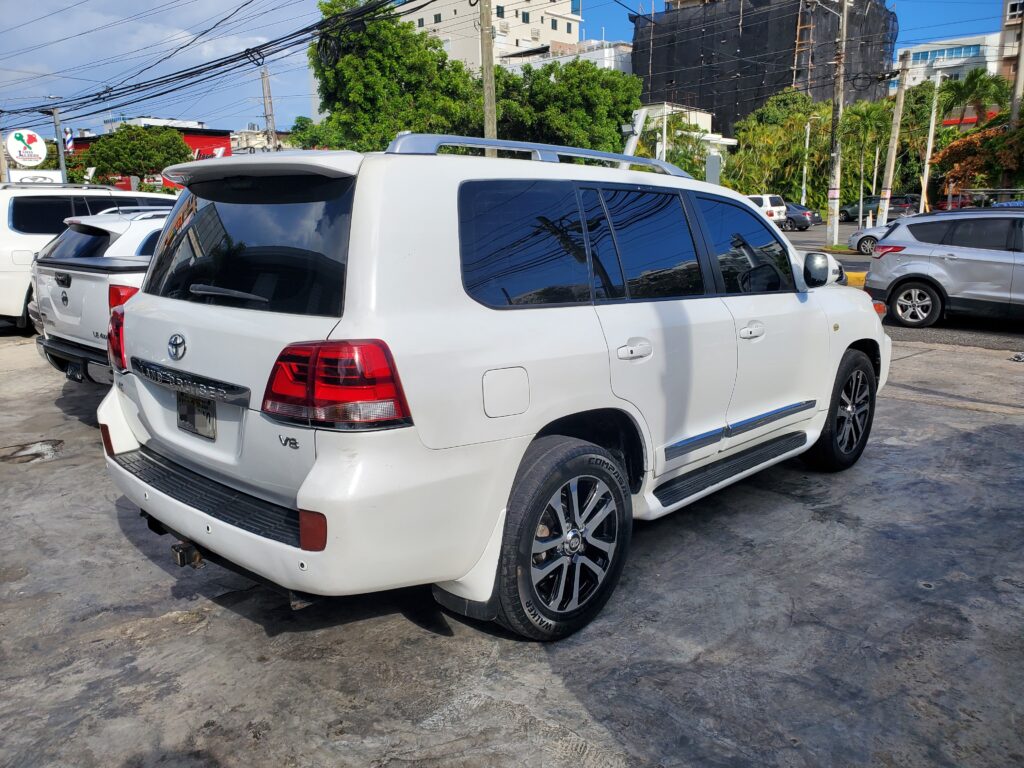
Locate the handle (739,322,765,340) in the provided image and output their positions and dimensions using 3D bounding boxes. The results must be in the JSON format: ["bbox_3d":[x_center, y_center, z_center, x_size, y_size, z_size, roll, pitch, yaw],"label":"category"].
[{"bbox_3d":[1.167,-0.256,3.750,0.060,0.080,0.240,10,16,42],"label":"handle"}]

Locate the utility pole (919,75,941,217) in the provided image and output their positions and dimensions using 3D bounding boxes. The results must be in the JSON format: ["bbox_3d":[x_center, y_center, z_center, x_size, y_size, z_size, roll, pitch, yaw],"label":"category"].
[{"bbox_3d":[20.532,-11.360,37.750,0.260,7.410,0.260,6,13,23],"label":"utility pole"}]

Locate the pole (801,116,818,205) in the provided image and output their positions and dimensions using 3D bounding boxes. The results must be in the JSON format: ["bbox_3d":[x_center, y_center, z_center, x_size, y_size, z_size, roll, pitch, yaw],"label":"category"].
[{"bbox_3d":[16.053,-11.401,41.380,0.650,5.840,0.250,-1,12,0],"label":"pole"}]

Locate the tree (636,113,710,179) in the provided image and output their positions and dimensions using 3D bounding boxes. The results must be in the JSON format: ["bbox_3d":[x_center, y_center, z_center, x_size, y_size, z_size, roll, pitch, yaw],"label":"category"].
[{"bbox_3d":[8.948,-11.965,43.334,4.100,6.280,3.900,-1,12,0],"label":"tree"}]

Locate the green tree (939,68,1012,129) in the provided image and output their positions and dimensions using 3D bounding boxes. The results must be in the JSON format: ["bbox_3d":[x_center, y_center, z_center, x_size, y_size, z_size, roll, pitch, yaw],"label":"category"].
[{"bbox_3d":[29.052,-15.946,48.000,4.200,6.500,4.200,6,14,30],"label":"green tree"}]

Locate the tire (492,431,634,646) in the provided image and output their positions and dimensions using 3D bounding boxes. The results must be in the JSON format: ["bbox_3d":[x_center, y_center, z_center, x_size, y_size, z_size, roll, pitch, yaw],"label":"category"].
[{"bbox_3d":[0.167,0.602,3.093,0.285,0.790,0.790,10,16,43],"label":"tire"}]

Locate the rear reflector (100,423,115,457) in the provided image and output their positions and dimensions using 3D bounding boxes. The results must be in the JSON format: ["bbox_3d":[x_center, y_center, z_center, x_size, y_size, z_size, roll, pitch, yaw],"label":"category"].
[{"bbox_3d":[-1.750,0.237,3.338,0.050,0.135,0.090,-8,14,-34],"label":"rear reflector"}]

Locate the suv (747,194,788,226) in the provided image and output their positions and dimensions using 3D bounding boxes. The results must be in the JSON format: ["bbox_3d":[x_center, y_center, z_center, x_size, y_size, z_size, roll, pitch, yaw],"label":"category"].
[{"bbox_3d":[11.818,-8.873,39.961,1.780,1.740,4.450,-11,15,-38],"label":"suv"}]

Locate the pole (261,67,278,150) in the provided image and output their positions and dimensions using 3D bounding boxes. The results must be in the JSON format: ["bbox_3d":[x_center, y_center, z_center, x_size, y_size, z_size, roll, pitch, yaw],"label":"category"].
[{"bbox_3d":[-10.339,-9.518,33.200,0.400,8.400,0.400,-5,13,-17],"label":"pole"}]

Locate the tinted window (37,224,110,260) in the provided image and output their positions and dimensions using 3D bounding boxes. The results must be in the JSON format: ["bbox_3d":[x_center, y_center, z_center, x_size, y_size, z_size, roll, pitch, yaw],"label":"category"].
[{"bbox_3d":[-4.253,-1.305,7.412,1.150,0.500,0.120,10,-21,43],"label":"tinted window"}]

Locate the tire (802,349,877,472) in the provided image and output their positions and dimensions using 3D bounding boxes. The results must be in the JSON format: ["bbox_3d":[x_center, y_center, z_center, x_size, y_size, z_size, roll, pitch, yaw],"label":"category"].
[{"bbox_3d":[2.146,0.164,5.096,0.285,0.790,0.790,10,16,43],"label":"tire"}]

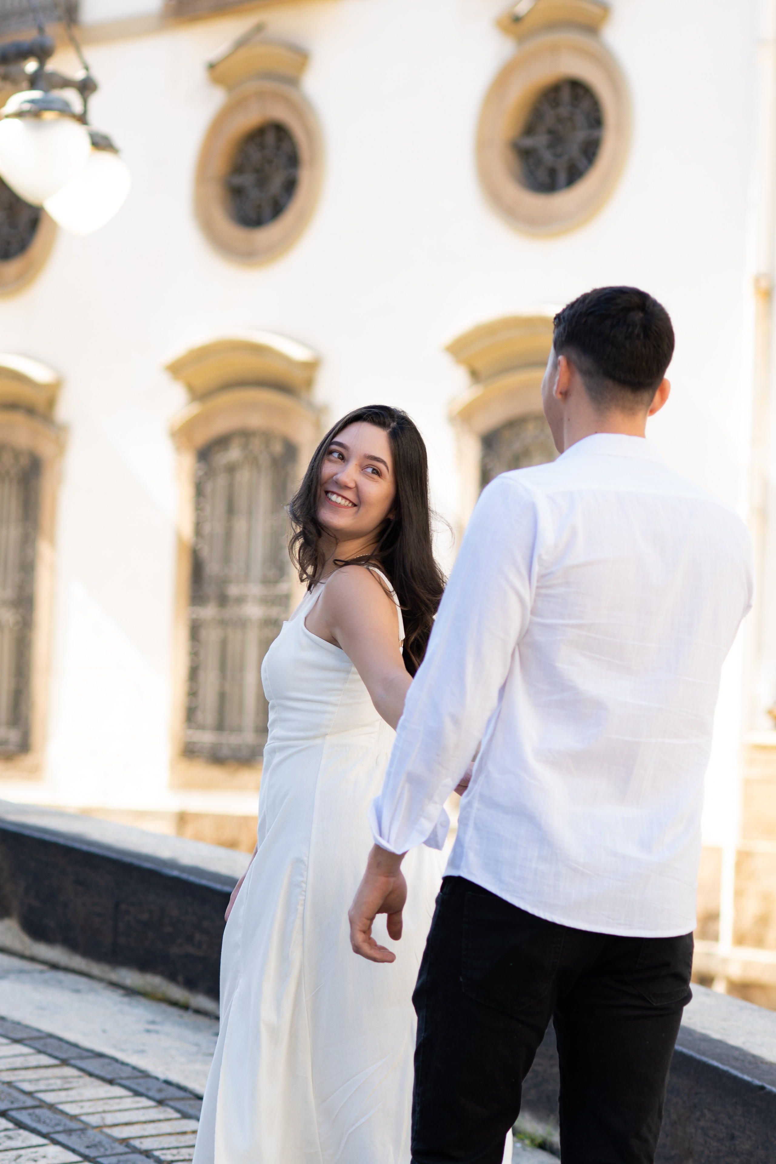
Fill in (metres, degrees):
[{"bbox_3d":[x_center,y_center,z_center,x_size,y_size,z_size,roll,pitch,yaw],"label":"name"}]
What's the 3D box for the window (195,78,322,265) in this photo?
[{"bbox_3d":[-1.037,-3.387,34.102,0.320,1.570,1.600,4,-3,-41],"label":"window"}]

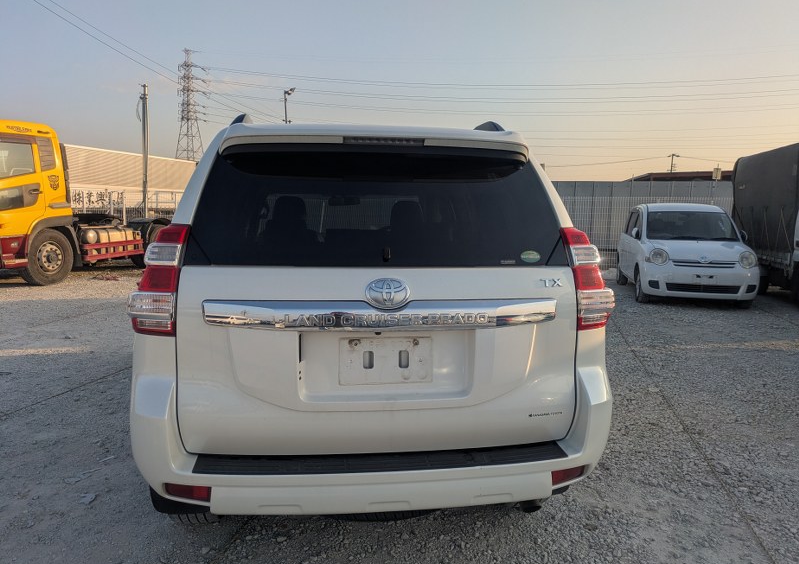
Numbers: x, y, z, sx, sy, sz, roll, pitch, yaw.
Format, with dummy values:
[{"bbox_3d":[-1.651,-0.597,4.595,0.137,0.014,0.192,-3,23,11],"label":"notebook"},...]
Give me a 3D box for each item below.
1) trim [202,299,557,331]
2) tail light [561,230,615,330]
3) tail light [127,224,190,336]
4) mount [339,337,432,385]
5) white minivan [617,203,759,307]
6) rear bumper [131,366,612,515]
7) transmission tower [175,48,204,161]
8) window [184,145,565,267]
[{"bbox_3d":[-0.042,0.115,2.012,1.235,0.095,0.075,0,7,-7],"label":"trim"},{"bbox_3d":[0.728,-0.007,2.214,0.225,0.400,0.220,0,7,-7],"label":"tail light"},{"bbox_3d":[-0.837,-0.005,2.015,0.225,0.400,0.220,0,7,-7],"label":"tail light"},{"bbox_3d":[-0.047,0.282,2.057,0.330,0.165,0.025,0,7,-7],"label":"mount"},{"bbox_3d":[5.101,-0.591,10.504,1.700,1.670,4.050,3,7,15],"label":"white minivan"},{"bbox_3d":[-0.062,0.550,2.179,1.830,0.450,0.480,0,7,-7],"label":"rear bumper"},{"bbox_3d":[-63.195,-45.483,173.314,11.000,50.000,11.000,-4,8,-33],"label":"transmission tower"},{"bbox_3d":[-0.061,-0.291,2.163,1.400,0.490,0.120,0,-17,-7],"label":"window"}]

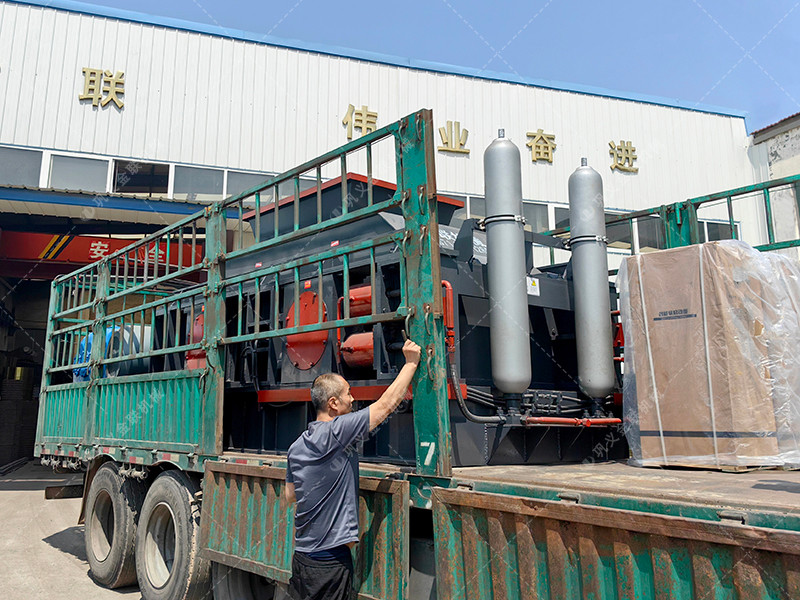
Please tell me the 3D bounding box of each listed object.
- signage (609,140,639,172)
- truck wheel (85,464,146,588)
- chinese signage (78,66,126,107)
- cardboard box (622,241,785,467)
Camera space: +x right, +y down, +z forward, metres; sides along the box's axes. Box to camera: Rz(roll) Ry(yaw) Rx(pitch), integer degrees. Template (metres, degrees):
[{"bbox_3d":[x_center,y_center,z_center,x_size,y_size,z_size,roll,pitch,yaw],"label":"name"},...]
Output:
[{"bbox_3d":[7.184,-4.599,19.949,1.055,1.038,0.100,3,-11,-15],"label":"signage"},{"bbox_3d":[-2.527,2.023,5.675,0.290,1.050,1.050,10,-14,-44],"label":"truck wheel"},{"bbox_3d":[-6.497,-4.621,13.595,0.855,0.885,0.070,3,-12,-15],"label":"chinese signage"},{"bbox_3d":[1.889,0.374,3.876,0.817,1.242,0.519,10,-14,-44],"label":"cardboard box"}]

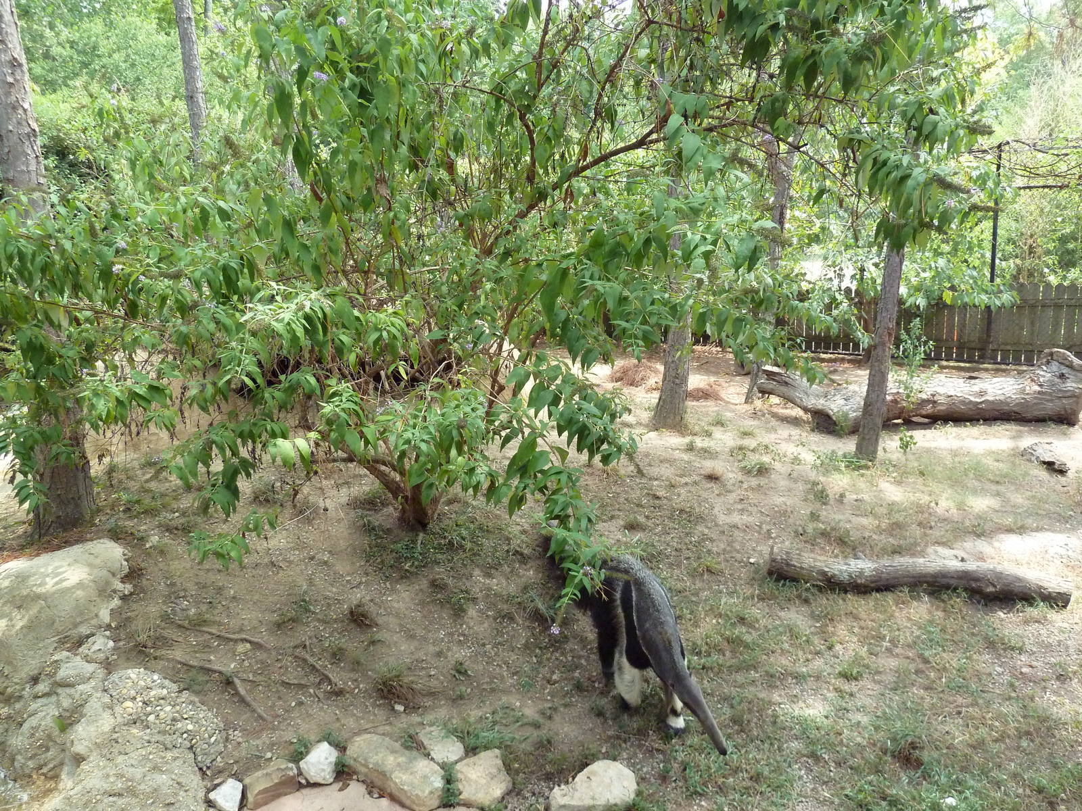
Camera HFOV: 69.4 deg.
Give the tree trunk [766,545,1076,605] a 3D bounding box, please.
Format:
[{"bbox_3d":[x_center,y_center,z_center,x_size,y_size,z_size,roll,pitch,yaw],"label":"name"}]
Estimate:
[{"bbox_3d":[1.936,0.907,4.104,1.428,0.155,0.200,2,11,21],"label":"tree trunk"}]

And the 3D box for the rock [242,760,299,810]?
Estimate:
[{"bbox_3d":[-0.913,1.283,2.645,0.180,0.090,0.105,-6,11,-22],"label":"rock"}]

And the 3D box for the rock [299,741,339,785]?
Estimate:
[{"bbox_3d":[-0.778,1.254,2.743,0.125,0.105,0.115,-4,10,-11],"label":"rock"}]

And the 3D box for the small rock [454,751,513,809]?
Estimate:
[{"bbox_3d":[-0.198,1.256,2.629,0.185,0.105,0.170,-1,10,3],"label":"small rock"}]

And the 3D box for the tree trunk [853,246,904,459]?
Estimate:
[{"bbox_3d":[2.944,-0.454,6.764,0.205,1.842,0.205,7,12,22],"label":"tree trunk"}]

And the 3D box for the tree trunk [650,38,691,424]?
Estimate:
[{"bbox_3d":[1.377,-1.727,8.316,0.360,3.900,0.360,-2,10,0],"label":"tree trunk"}]

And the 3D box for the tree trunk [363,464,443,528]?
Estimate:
[{"bbox_3d":[-0.958,0.622,5.402,0.480,0.400,0.320,-3,10,-9],"label":"tree trunk"}]

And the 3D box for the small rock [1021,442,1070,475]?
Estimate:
[{"bbox_3d":[4.114,0.431,6.370,0.330,0.160,0.360,1,10,17],"label":"small rock"}]

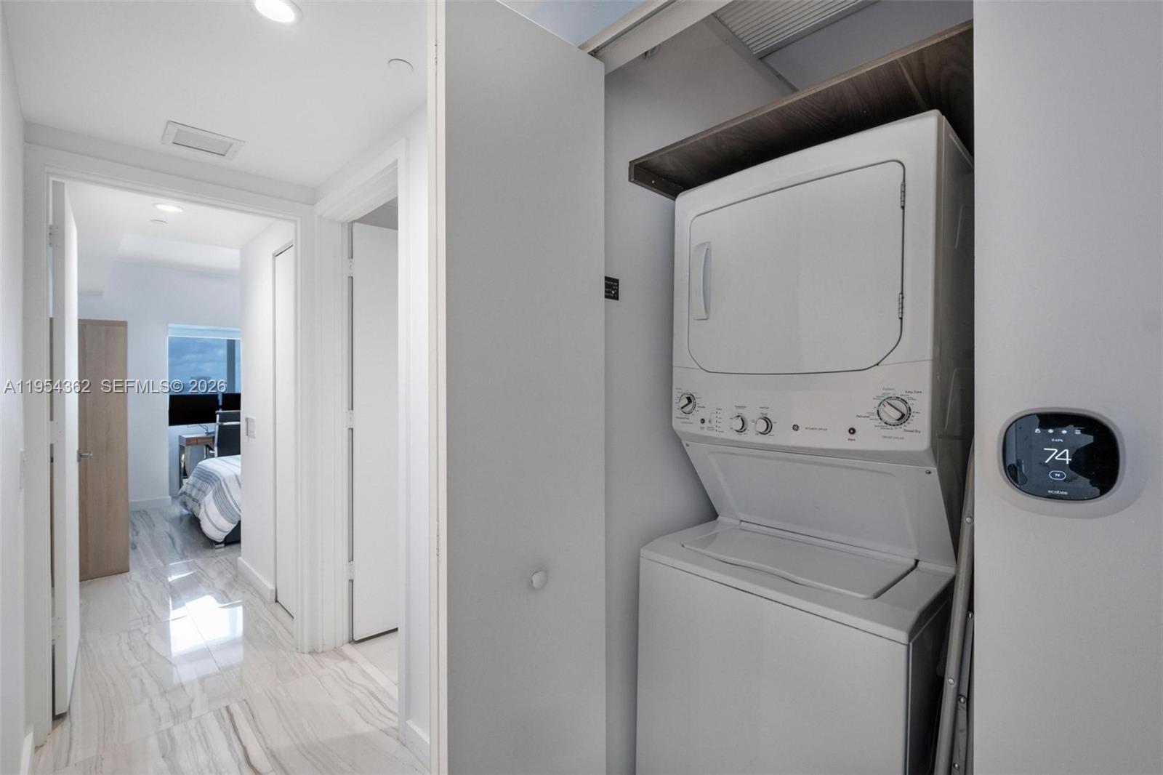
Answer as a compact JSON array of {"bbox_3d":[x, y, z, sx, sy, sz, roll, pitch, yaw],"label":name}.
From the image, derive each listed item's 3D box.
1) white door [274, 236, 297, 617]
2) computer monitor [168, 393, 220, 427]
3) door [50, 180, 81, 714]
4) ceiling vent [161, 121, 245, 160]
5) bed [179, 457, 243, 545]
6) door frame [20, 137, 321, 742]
[{"bbox_3d":[-1.642,0.257,2.766,0.560,2.105,0.040,1,1,45],"label":"white door"},{"bbox_3d":[-4.270,0.258,5.357,0.050,0.335,0.520,1,1,25],"label":"computer monitor"},{"bbox_3d":[-2.336,0.252,2.208,0.780,2.118,0.040,1,1,45],"label":"door"},{"bbox_3d":[-1.533,-0.988,1.965,0.250,0.020,0.235,1,1,45],"label":"ceiling vent"},{"bbox_3d":[-2.828,0.962,5.084,1.650,0.480,1.980,1,1,45],"label":"bed"},{"bbox_3d":[-1.736,0.222,2.159,0.140,2.210,0.965,1,1,45],"label":"door frame"}]

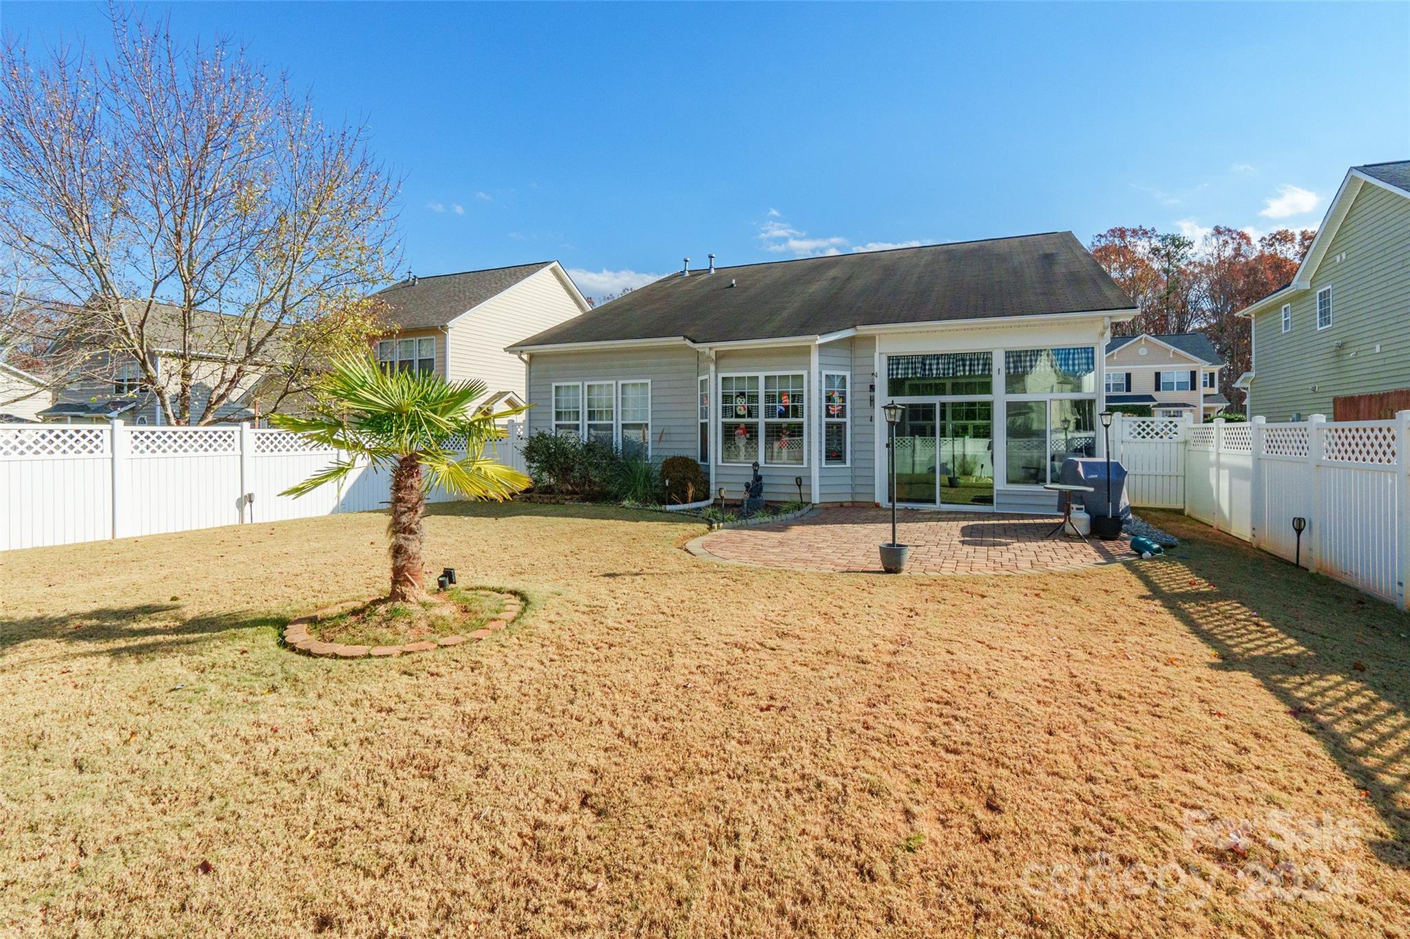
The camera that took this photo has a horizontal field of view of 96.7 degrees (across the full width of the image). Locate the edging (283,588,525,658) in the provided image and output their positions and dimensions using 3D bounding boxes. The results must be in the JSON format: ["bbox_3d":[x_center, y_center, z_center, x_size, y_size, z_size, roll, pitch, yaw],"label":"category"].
[{"bbox_3d":[-2.490,1.250,5.350,1.860,0.130,1.840,-1,3,-25],"label":"edging"}]

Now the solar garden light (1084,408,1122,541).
[{"bbox_3d":[5.960,0.050,9.250,0.340,1.860,0.340,0,3,0],"label":"solar garden light"}]

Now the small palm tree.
[{"bbox_3d":[-2.500,0.070,5.320,1.950,2.100,1.950,-1,3,-25],"label":"small palm tree"}]

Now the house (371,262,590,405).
[{"bbox_3d":[-11.500,-5.000,30.500,10.500,9.200,12.500,1,3,23],"label":"house"}]

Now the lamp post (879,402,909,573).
[{"bbox_3d":[2.130,0.180,7.080,0.340,1.890,0.340,0,3,0],"label":"lamp post"}]

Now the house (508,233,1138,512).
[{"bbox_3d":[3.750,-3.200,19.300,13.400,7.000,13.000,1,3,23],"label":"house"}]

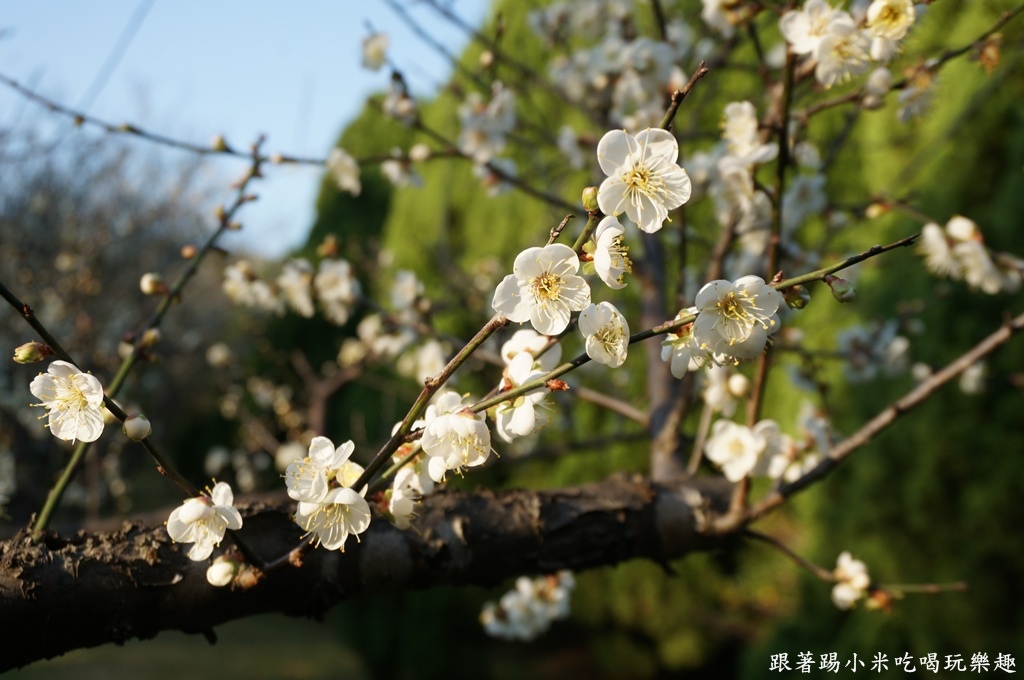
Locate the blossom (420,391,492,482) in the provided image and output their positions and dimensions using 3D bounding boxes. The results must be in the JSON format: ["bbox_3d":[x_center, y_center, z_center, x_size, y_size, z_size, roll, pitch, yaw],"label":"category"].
[{"bbox_3d":[-0.015,0.027,0.380,0.021,0.015,0.022,0,-45,-4],"label":"blossom"}]

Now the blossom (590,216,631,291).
[{"bbox_3d":[0.026,-0.023,0.362,0.013,0.019,0.019,9,-1,24],"label":"blossom"}]

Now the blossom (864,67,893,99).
[{"bbox_3d":[0.153,-0.108,0.570,0.012,0.013,0.012,1,-5,-6],"label":"blossom"}]

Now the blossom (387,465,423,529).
[{"bbox_3d":[-0.031,0.046,0.400,0.012,0.019,0.019,21,-3,6],"label":"blossom"}]

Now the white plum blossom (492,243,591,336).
[{"bbox_3d":[0.008,-0.013,0.360,0.025,0.025,0.013,0,9,0],"label":"white plum blossom"}]

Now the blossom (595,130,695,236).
[{"bbox_3d":[0.035,-0.042,0.360,0.025,0.028,0.012,1,5,-13],"label":"blossom"}]

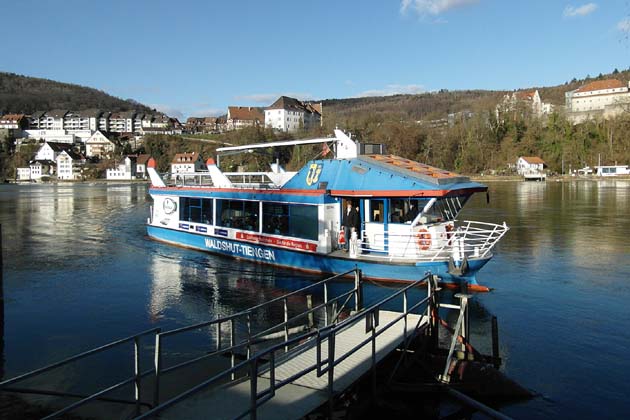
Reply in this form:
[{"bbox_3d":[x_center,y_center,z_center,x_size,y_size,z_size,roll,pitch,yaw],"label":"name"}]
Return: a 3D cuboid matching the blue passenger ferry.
[{"bbox_3d":[-1.511,-0.610,20.417,20.000,5.300,4.250,4,6,45],"label":"blue passenger ferry"}]

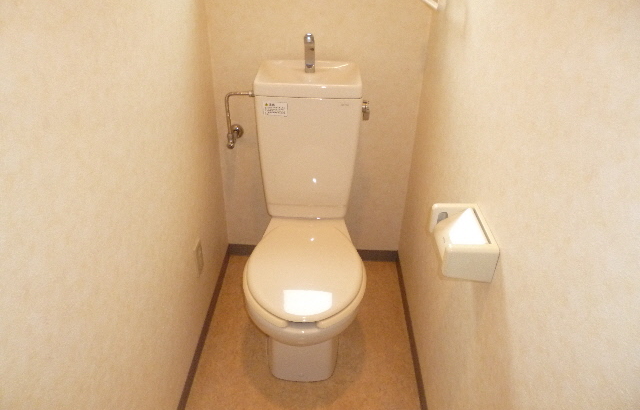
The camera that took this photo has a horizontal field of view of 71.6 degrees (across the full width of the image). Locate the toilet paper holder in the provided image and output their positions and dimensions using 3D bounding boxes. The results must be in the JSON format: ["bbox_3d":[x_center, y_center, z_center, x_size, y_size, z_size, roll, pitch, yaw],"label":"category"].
[{"bbox_3d":[0.290,0.074,0.918,0.099,0.086,0.169,2,33,1],"label":"toilet paper holder"}]

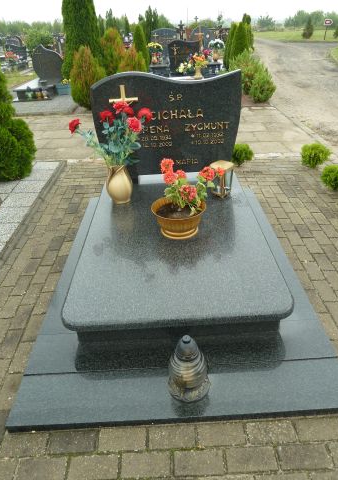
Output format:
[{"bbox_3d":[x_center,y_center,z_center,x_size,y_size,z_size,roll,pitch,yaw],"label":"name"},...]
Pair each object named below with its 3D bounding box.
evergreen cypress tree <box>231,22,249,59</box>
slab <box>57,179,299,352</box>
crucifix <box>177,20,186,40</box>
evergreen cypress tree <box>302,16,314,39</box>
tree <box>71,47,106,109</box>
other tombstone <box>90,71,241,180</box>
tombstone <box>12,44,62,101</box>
[{"bbox_3d":[2.050,-5.515,10.046,0.500,1.340,0.500,-3,32,0],"label":"evergreen cypress tree"},{"bbox_3d":[0.029,-0.005,2.359,1.130,0.210,1.695,-4,33,1],"label":"slab"},{"bbox_3d":[0.434,-7.244,11.995,0.260,0.620,0.090,-3,32,0],"label":"crucifix"},{"bbox_3d":[10.412,-16.027,26.183,0.870,1.430,0.870,-3,32,0],"label":"evergreen cypress tree"},{"bbox_3d":[-1.675,-3.350,7.132,0.780,1.100,0.780,-3,32,0],"label":"tree"},{"bbox_3d":[-0.006,-0.886,2.757,1.100,0.830,0.100,-4,33,1],"label":"other tombstone"},{"bbox_3d":[-3.166,-4.235,8.670,1.020,1.080,1.800,-3,32,0],"label":"tombstone"}]

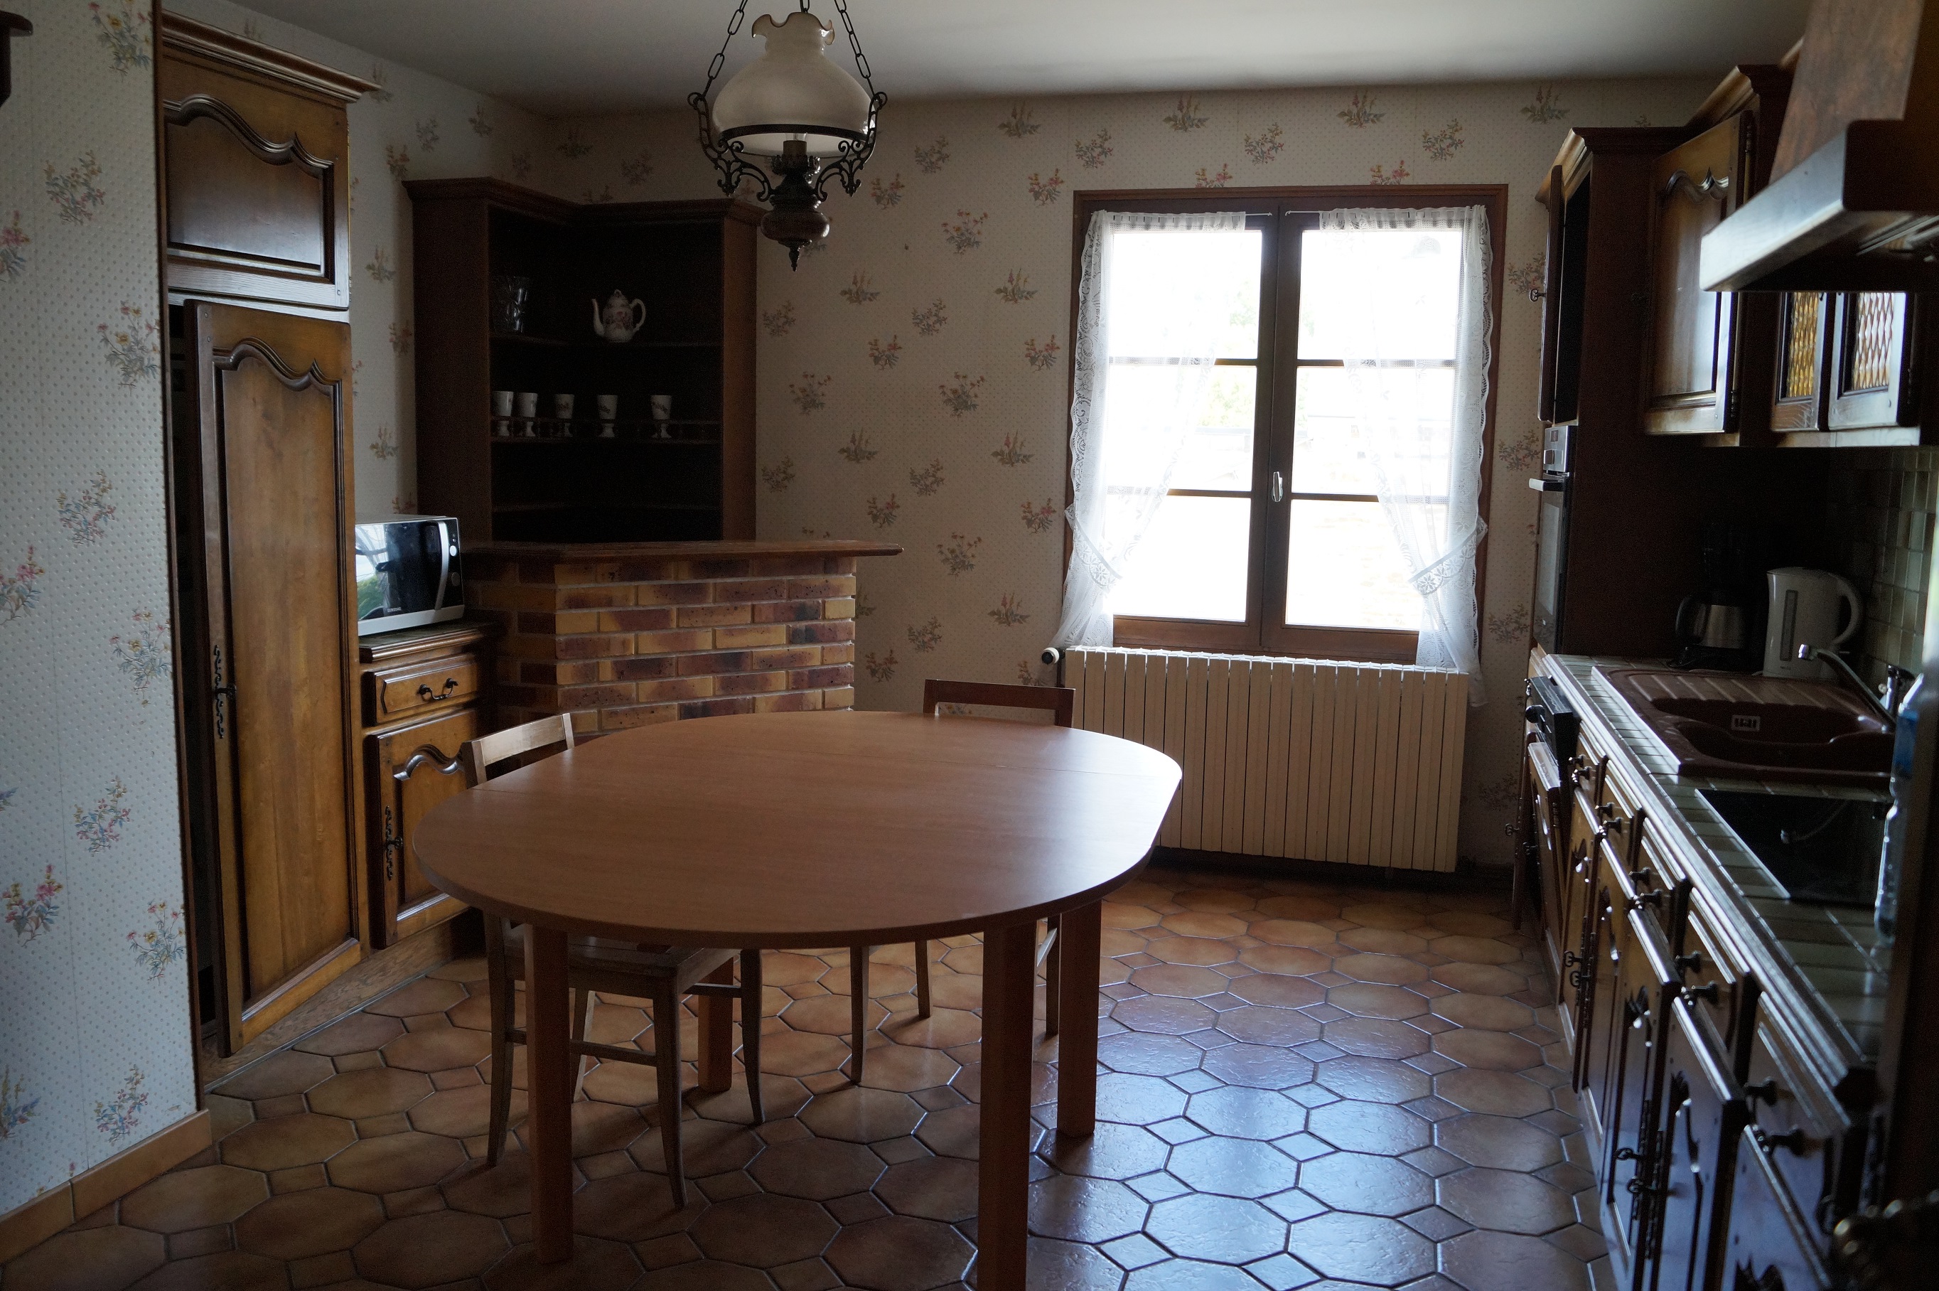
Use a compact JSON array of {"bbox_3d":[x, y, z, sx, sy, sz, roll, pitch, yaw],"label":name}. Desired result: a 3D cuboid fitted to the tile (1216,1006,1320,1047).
[{"bbox_3d":[0.726,0.925,3.523,0.238,0.012,0.238,3,8,14],"label":"tile"}]

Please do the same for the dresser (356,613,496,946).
[{"bbox_3d":[-1.601,0.367,3.684,0.600,0.820,0.530,3,7,16],"label":"dresser"}]

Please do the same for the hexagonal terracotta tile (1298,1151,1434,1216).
[{"bbox_3d":[0.733,1.000,2.690,0.243,0.012,0.241,3,7,16],"label":"hexagonal terracotta tile"}]

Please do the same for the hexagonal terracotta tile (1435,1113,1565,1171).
[{"bbox_3d":[1.076,1.012,2.956,0.238,0.012,0.238,3,8,14],"label":"hexagonal terracotta tile"}]

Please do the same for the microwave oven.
[{"bbox_3d":[-1.622,-0.188,3.789,0.370,0.278,0.490,3,8,18],"label":"microwave oven"}]

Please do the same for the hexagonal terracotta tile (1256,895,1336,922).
[{"bbox_3d":[0.995,0.803,4.419,0.242,0.010,0.242,3,7,16],"label":"hexagonal terracotta tile"}]

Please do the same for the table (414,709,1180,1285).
[{"bbox_3d":[-0.244,0.632,2.629,1.177,0.763,1.564,3,8,14],"label":"table"}]

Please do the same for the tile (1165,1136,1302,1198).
[{"bbox_3d":[0.498,0.992,2.749,0.243,0.012,0.241,3,7,16],"label":"tile"}]

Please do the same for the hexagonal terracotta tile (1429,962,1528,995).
[{"bbox_3d":[1.332,0.875,3.805,0.243,0.012,0.241,3,7,16],"label":"hexagonal terracotta tile"}]

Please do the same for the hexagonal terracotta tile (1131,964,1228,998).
[{"bbox_3d":[0.544,0.870,3.754,0.242,0.010,0.242,3,7,16],"label":"hexagonal terracotta tile"}]

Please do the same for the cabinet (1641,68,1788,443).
[{"bbox_3d":[1.740,-0.791,3.104,0.417,0.771,0.511,3,7,16],"label":"cabinet"}]

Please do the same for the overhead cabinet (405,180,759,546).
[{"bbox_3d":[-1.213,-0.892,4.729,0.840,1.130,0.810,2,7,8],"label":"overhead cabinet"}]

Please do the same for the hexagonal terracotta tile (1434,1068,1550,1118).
[{"bbox_3d":[1.142,0.983,3.181,0.238,0.012,0.238,3,8,14],"label":"hexagonal terracotta tile"}]

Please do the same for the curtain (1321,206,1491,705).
[{"bbox_3d":[1.335,-0.578,4.457,0.485,1.541,0.090,3,7,16],"label":"curtain"}]

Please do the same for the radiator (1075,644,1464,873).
[{"bbox_3d":[0.915,0.343,4.614,1.230,0.615,0.110,4,8,16],"label":"radiator"}]

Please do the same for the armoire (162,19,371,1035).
[{"bbox_3d":[-1.739,-0.175,3.100,0.640,2.120,0.640,4,8,16],"label":"armoire"}]

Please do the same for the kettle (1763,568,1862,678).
[{"bbox_3d":[1.909,-0.051,3.291,0.210,0.243,0.158,5,7,32],"label":"kettle"}]

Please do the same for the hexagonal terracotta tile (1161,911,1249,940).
[{"bbox_3d":[0.684,0.820,4.228,0.243,0.012,0.241,3,7,16],"label":"hexagonal terracotta tile"}]

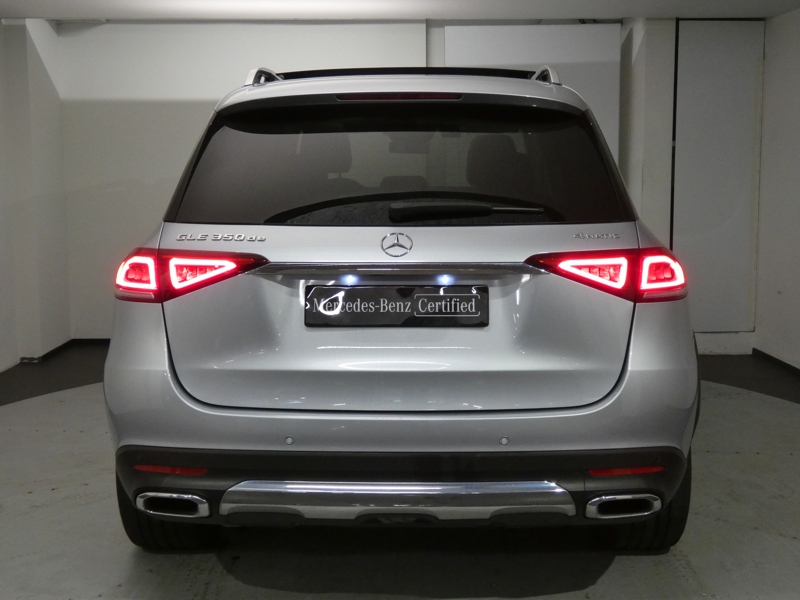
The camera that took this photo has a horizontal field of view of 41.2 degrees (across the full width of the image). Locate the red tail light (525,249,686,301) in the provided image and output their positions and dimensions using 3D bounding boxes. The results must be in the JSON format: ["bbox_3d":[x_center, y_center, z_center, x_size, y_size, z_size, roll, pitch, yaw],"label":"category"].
[{"bbox_3d":[0.604,-0.073,3.109,0.470,0.157,0.190,-1,3,-12],"label":"red tail light"}]

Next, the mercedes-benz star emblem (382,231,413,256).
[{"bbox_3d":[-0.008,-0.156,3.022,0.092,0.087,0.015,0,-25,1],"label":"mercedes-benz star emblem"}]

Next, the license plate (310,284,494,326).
[{"bbox_3d":[-0.008,0.018,3.002,0.520,0.116,0.018,0,4,1],"label":"license plate"}]

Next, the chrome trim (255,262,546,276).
[{"bbox_3d":[0.000,-0.087,2.980,0.820,0.043,0.060,0,-2,1],"label":"chrome trim"}]

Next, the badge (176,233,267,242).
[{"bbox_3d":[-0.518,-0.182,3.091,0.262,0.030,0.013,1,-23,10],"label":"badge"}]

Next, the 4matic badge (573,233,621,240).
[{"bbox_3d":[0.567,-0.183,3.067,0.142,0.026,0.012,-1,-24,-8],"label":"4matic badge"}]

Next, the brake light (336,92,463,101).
[{"bbox_3d":[-0.002,-0.609,3.183,0.385,0.026,0.035,0,-4,1],"label":"brake light"}]

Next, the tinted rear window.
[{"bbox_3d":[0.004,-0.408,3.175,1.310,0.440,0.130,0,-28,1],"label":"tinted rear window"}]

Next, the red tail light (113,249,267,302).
[{"bbox_3d":[-0.615,-0.072,3.136,0.470,0.157,0.190,2,3,14],"label":"red tail light"}]

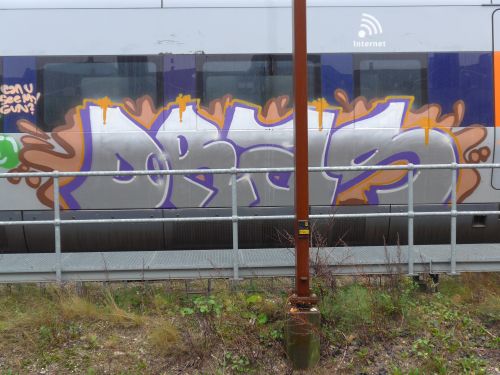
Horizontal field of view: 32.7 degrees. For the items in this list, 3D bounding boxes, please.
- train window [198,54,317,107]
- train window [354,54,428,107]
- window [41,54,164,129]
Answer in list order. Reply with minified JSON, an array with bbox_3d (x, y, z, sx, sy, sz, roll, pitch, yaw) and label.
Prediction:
[{"bbox_3d":[0.111,-1.163,10.333,1.519,0.924,0.060,-1,4,-2],"label":"train window"},{"bbox_3d":[1.715,-1.186,10.382,0.910,0.928,0.060,-1,4,-2],"label":"train window"},{"bbox_3d":[-1.798,-1.134,10.276,1.507,0.920,0.060,-1,4,-2],"label":"window"}]

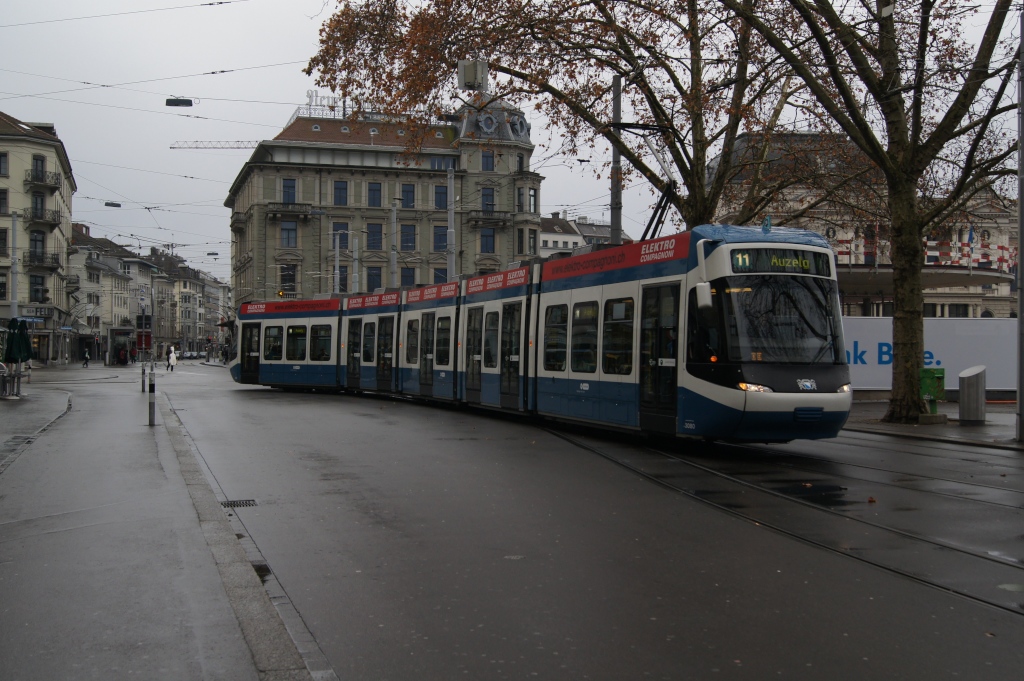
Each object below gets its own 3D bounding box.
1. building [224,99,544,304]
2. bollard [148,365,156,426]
[{"bbox_3d":[-15.100,-11.300,119.000,28.300,27.000,28.000,0,0,-18],"label":"building"},{"bbox_3d":[-7.214,1.182,22.200,0.120,1.060,0.120,0,0,-16],"label":"bollard"}]

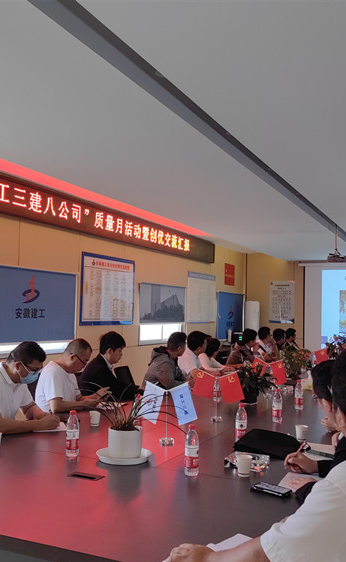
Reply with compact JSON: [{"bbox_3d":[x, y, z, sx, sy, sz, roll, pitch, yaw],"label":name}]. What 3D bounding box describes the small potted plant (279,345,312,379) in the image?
[{"bbox_3d":[1.416,0.953,6.741,0.360,0.400,0.360,0,-4,25],"label":"small potted plant"}]

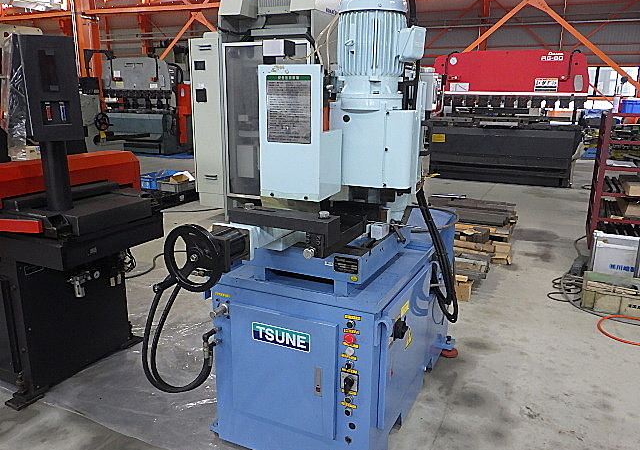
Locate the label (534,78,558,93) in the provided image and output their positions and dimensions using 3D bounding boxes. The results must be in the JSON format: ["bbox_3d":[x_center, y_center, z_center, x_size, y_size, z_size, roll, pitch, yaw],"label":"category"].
[{"bbox_3d":[3.624,-2.229,8.272,0.358,0.209,0.006,8,16,26],"label":"label"}]

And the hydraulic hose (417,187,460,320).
[{"bbox_3d":[0.594,0.175,2.557,0.217,0.696,0.174,7,16,25],"label":"hydraulic hose"}]

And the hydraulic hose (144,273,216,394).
[{"bbox_3d":[-0.597,0.456,2.140,0.362,0.515,0.145,7,16,25],"label":"hydraulic hose"}]

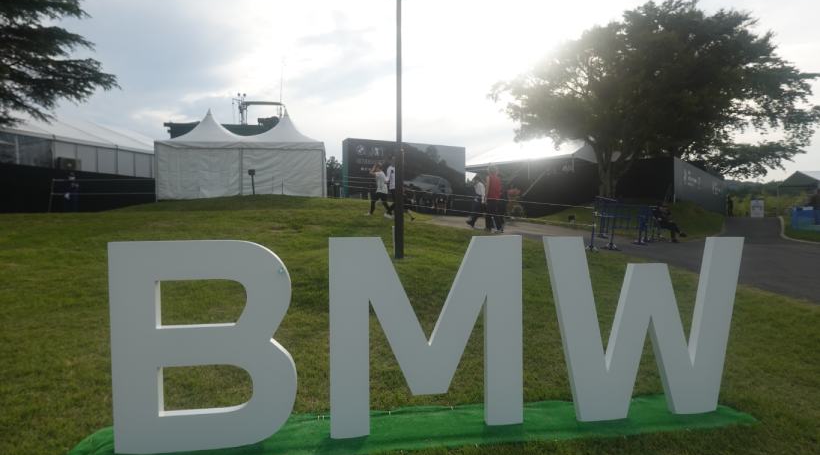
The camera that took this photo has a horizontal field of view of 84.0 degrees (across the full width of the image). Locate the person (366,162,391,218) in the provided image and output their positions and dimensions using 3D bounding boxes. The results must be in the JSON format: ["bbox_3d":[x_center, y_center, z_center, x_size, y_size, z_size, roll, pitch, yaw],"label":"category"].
[{"bbox_3d":[-0.878,-1.048,12.900,0.720,1.550,0.500,0,2,15],"label":"person"}]

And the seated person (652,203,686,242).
[{"bbox_3d":[7.830,-0.151,13.800,1.000,1.250,0.580,0,2,12],"label":"seated person"}]

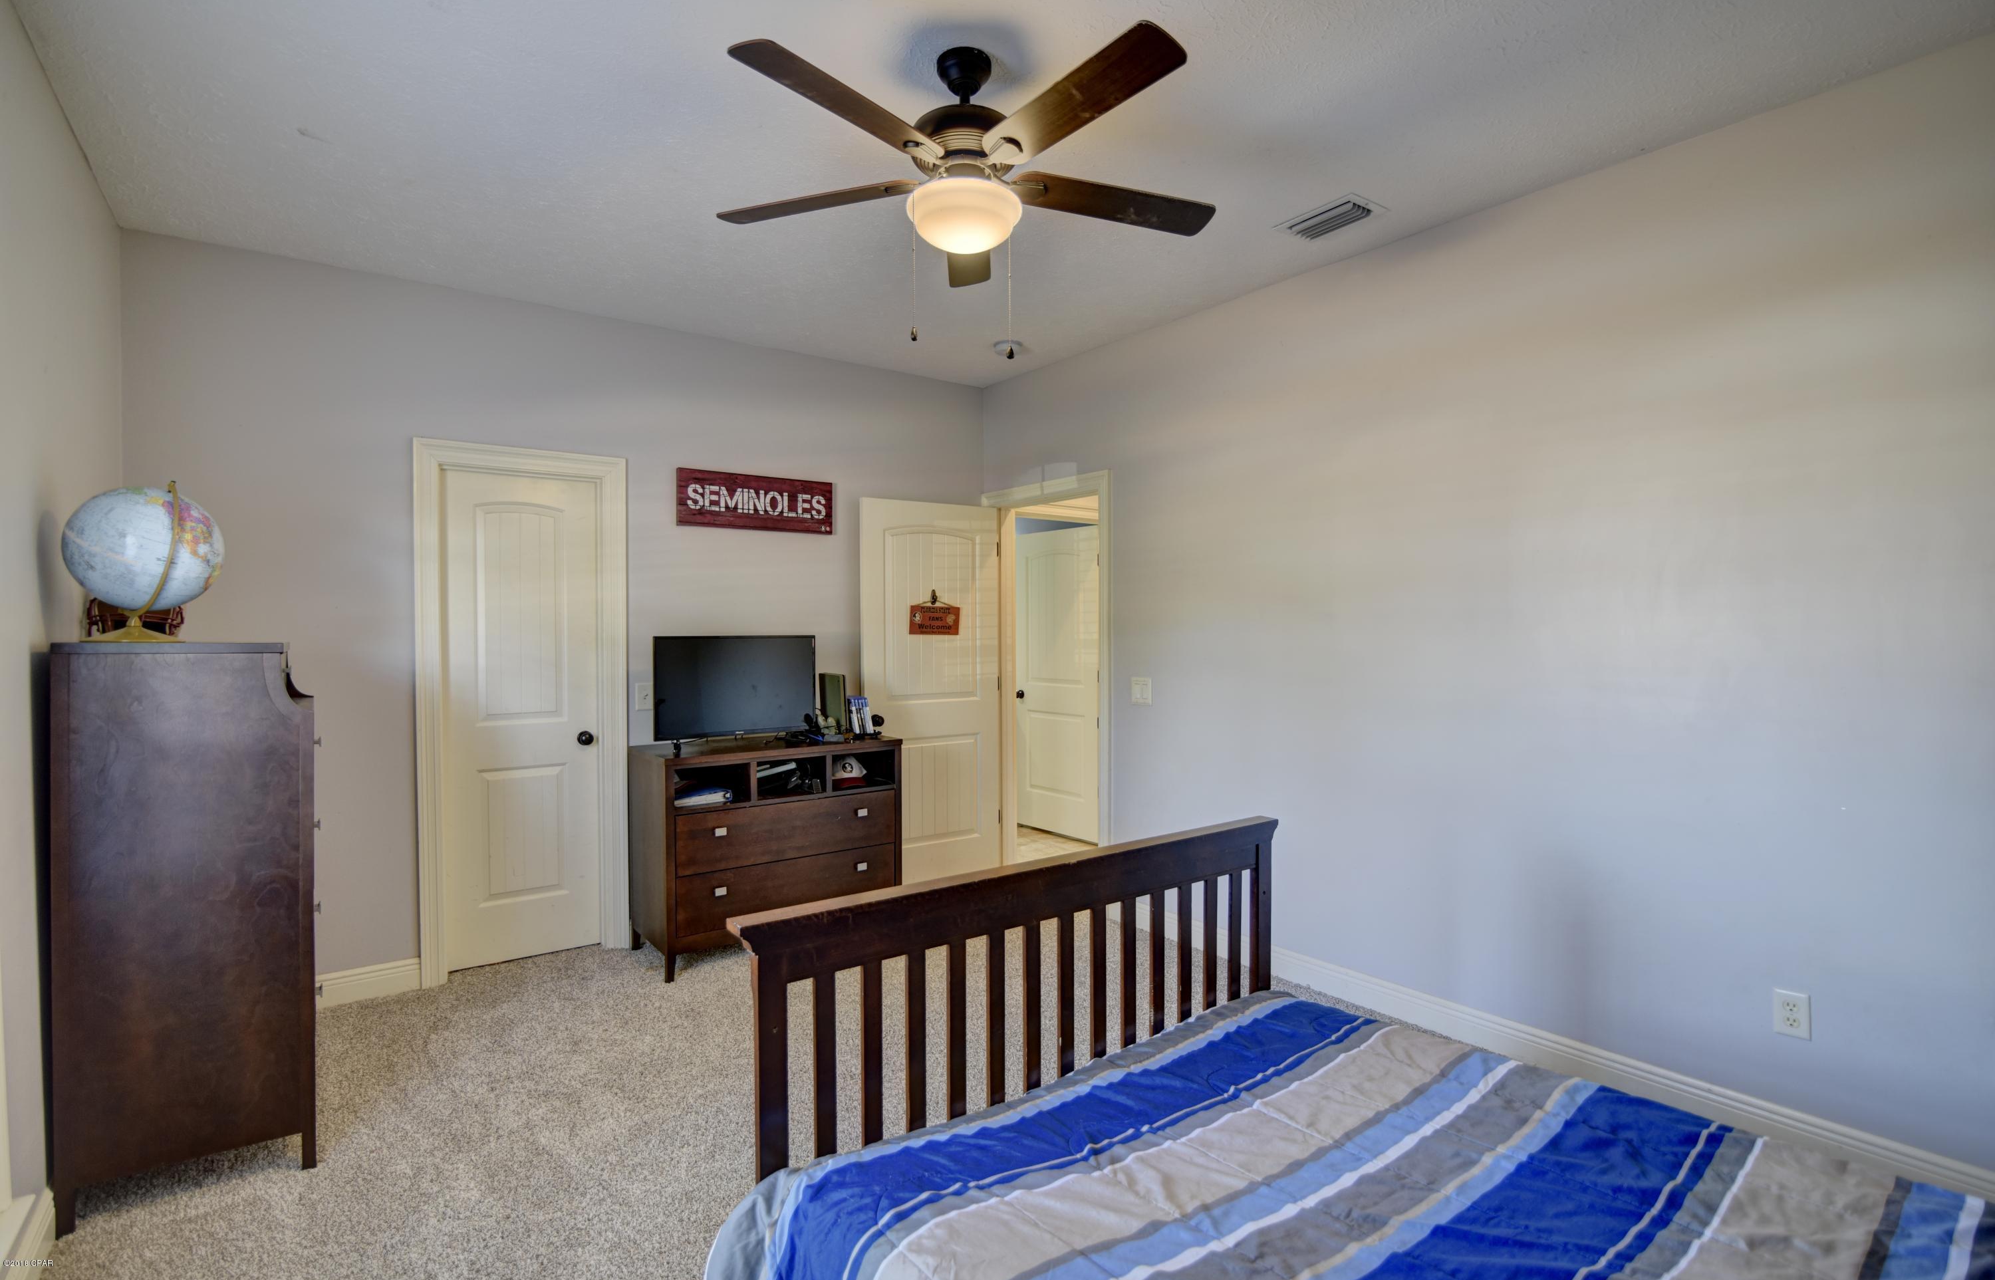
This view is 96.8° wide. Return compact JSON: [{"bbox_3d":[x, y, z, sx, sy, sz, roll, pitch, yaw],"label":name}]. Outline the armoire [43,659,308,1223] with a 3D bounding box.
[{"bbox_3d":[-2.141,0.677,2.422,0.464,1.342,0.760,-1,1,-36],"label":"armoire"}]

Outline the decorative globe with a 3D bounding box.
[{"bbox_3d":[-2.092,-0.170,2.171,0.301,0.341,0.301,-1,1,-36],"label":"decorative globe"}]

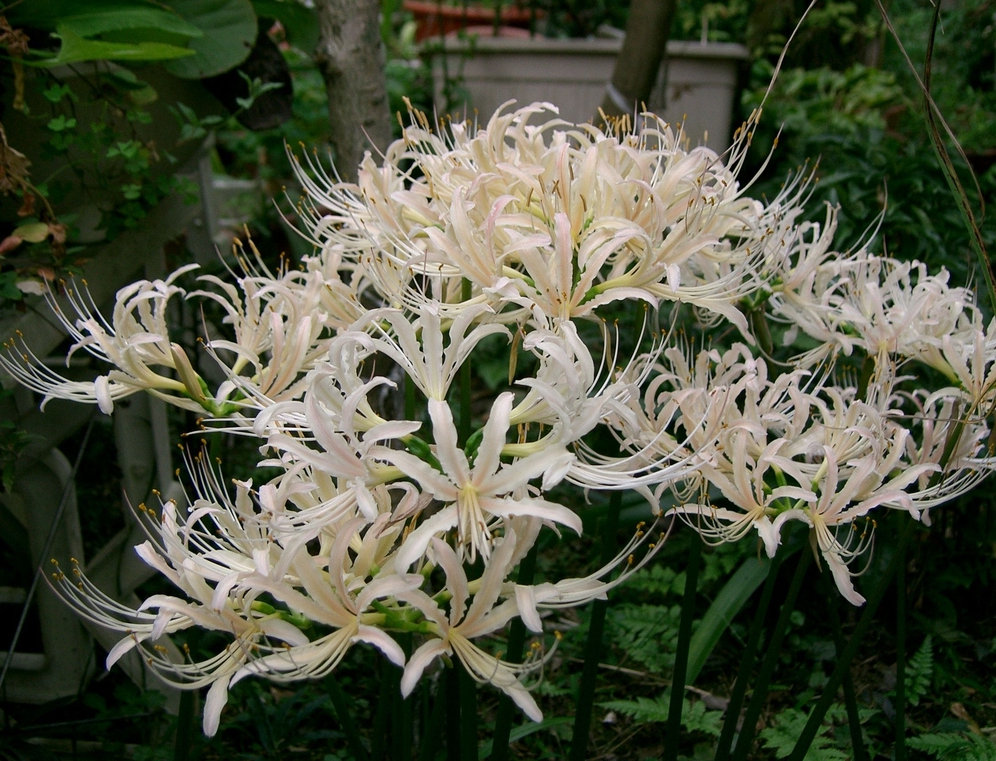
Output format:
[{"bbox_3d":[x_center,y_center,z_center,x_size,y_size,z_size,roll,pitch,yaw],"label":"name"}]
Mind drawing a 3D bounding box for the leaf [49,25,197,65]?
[{"bbox_3d":[-0.298,-0.267,1.030,0.117,0.030,0.045,0,20,0],"label":"leaf"}]

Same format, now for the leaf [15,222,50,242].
[{"bbox_3d":[-0.370,-0.117,1.030,0.029,0.014,0.013,0,20,0],"label":"leaf"}]

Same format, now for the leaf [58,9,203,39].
[{"bbox_3d":[-0.300,-0.292,1.060,0.118,0.025,0.050,0,20,0],"label":"leaf"}]

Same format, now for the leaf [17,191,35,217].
[{"bbox_3d":[-0.375,-0.141,1.030,0.014,0.021,0.011,0,20,0],"label":"leaf"}]

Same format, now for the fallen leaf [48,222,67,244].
[{"bbox_3d":[-0.350,-0.117,1.030,0.014,0.018,0.011,0,20,0],"label":"fallen leaf"}]

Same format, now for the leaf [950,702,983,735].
[{"bbox_3d":[0.433,0.313,1.200,0.015,0.012,0.045,-14,24,-33],"label":"leaf"}]

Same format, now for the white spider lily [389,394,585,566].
[{"bbox_3d":[-0.008,0.048,0.640,0.094,0.080,0.062,0,20,0],"label":"white spider lily"}]

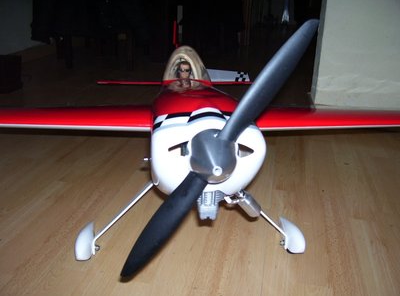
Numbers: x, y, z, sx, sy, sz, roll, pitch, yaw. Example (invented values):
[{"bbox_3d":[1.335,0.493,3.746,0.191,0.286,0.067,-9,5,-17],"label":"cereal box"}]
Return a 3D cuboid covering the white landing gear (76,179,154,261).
[{"bbox_3d":[-0.166,0.130,0.778,0.171,0.172,0.125,-1,23,-4],"label":"white landing gear"}]

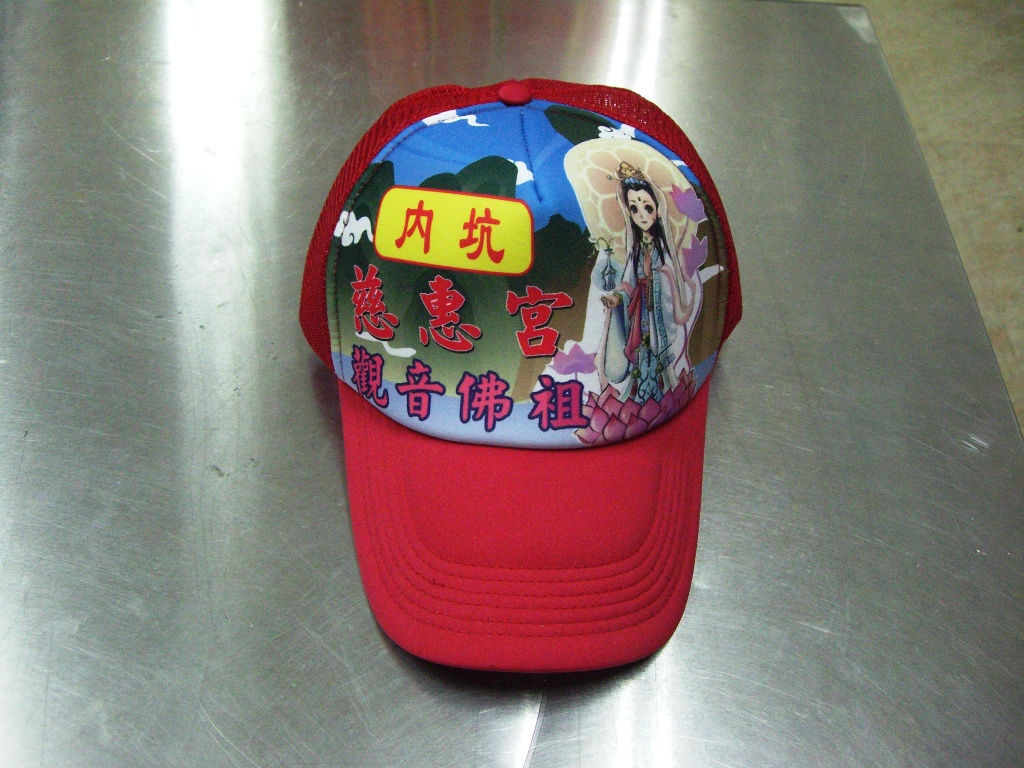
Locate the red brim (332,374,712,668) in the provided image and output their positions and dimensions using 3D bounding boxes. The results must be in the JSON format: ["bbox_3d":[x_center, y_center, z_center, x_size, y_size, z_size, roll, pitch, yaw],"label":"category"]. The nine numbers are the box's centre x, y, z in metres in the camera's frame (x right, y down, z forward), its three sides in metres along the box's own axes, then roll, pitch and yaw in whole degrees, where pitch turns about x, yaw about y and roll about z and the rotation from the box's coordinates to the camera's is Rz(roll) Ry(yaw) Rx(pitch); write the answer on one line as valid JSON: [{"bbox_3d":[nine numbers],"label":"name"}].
[{"bbox_3d":[0.006,0.045,0.405,0.146,0.036,0.119,-1,56,-2],"label":"red brim"}]

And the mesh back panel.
[{"bbox_3d":[0.003,-0.086,0.469,0.178,0.119,0.140,-1,46,-2],"label":"mesh back panel"}]

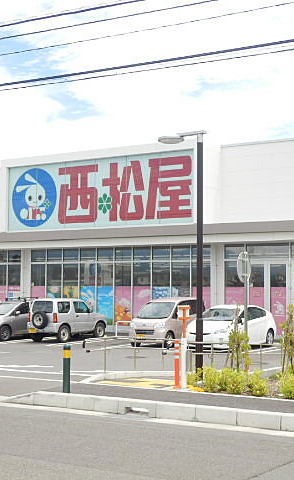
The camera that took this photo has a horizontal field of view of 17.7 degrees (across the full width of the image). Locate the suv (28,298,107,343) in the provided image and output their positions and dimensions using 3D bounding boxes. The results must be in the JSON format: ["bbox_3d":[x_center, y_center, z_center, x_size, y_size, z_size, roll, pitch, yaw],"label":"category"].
[{"bbox_3d":[-3.123,3.198,38.020,1.480,1.700,3.400,-2,-4,35],"label":"suv"}]

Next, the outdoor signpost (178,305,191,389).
[{"bbox_3d":[0.627,1.781,15.693,0.200,1.384,0.120,3,-4,-35],"label":"outdoor signpost"}]

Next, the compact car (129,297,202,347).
[{"bbox_3d":[0.783,2.961,33.819,1.475,1.720,3.395,-2,-4,30],"label":"compact car"}]

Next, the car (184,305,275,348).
[{"bbox_3d":[2.997,3.062,33.192,1.745,1.490,4.460,-2,-4,33],"label":"car"}]

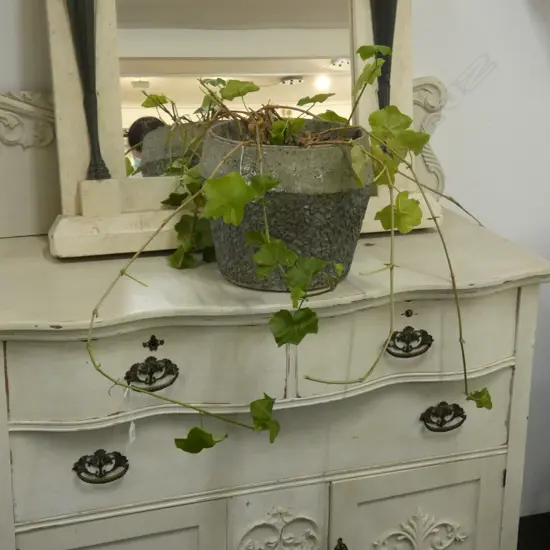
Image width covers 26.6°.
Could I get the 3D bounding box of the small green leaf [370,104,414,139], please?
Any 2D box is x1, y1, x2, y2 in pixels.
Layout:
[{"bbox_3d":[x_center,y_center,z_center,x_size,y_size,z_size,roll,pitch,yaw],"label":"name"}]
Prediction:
[{"bbox_3d":[0.210,-0.278,2.120,0.078,0.064,0.030,-2,18,-10],"label":"small green leaf"}]

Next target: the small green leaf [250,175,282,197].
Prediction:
[{"bbox_3d":[-0.017,-0.156,2.030,0.054,0.042,0.025,1,17,0],"label":"small green leaf"}]

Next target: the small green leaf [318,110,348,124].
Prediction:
[{"bbox_3d":[0.115,-0.304,2.280,0.060,0.035,0.035,-2,18,-10],"label":"small green leaf"}]

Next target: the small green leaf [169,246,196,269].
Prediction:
[{"bbox_3d":[-0.177,-0.034,2.230,0.052,0.043,0.030,5,18,14],"label":"small green leaf"}]

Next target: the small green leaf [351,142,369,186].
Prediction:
[{"bbox_3d":[0.140,-0.184,1.920,0.034,0.070,0.020,3,10,17],"label":"small green leaf"}]

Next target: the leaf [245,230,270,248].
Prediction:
[{"bbox_3d":[-0.030,-0.058,1.915,0.041,0.031,0.018,0,0,6],"label":"leaf"}]

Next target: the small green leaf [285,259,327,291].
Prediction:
[{"bbox_3d":[0.051,-0.001,1.905,0.072,0.053,0.025,0,0,-3],"label":"small green leaf"}]

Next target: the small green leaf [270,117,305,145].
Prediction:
[{"bbox_3d":[0.019,-0.243,1.970,0.061,0.044,0.028,1,18,0],"label":"small green leaf"}]

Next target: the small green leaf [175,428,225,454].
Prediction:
[{"bbox_3d":[-0.131,0.291,2.050,0.085,0.047,0.030,4,18,10],"label":"small green leaf"}]

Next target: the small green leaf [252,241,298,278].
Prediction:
[{"bbox_3d":[0.001,-0.025,1.905,0.075,0.062,0.025,0,0,0],"label":"small green leaf"}]

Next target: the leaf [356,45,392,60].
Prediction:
[{"bbox_3d":[0.168,-0.376,1.970,0.061,0.024,0.040,1,18,0],"label":"leaf"}]

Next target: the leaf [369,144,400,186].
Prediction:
[{"bbox_3d":[0.182,-0.186,1.940,0.056,0.074,0.022,-1,10,-6],"label":"leaf"}]

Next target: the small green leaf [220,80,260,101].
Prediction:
[{"bbox_3d":[-0.063,-0.336,2.120,0.072,0.034,0.045,2,18,5],"label":"small green leaf"}]

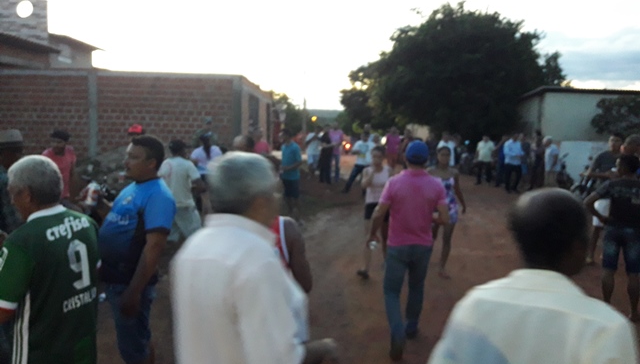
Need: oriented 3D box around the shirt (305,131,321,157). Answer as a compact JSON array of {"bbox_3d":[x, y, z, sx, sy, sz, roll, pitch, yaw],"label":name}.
[{"bbox_3d":[-0.229,-1.144,15.800,0.480,0.700,0.320,-3,8,-20],"label":"shirt"}]

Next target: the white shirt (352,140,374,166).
[{"bbox_3d":[1.092,-0.716,13.000,0.540,0.660,0.320,1,7,6],"label":"white shirt"}]

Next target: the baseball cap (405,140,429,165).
[{"bbox_3d":[0.787,-0.240,4.220,0.190,0.170,0.260,0,6,-3],"label":"baseball cap"}]

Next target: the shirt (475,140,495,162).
[{"bbox_3d":[4.989,-0.925,15.700,0.530,0.700,0.290,1,6,9],"label":"shirt"}]

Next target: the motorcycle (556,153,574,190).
[{"bbox_3d":[6.209,-0.163,13.200,0.720,1.100,1.850,5,8,37],"label":"motorcycle"}]

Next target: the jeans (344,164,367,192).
[{"bbox_3d":[0.891,-0.088,13.000,0.520,0.780,0.380,2,8,14],"label":"jeans"}]

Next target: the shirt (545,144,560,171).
[{"bbox_3d":[5.614,-0.567,12.500,0.300,0.680,0.460,-2,7,-17],"label":"shirt"}]

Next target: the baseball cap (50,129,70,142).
[{"bbox_3d":[-3.559,-0.638,7.100,0.190,0.140,0.260,4,9,30],"label":"baseball cap"}]

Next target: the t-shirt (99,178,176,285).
[{"bbox_3d":[-1.110,0.301,3.150,0.370,0.640,0.500,-4,7,-30],"label":"t-shirt"}]

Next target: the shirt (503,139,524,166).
[{"bbox_3d":[5.195,-0.792,13.900,0.530,0.720,0.310,-2,7,-20],"label":"shirt"}]

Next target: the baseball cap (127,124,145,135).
[{"bbox_3d":[-2.815,-0.801,7.900,0.190,0.140,0.260,6,10,40],"label":"baseball cap"}]

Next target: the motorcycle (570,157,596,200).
[{"bbox_3d":[5.121,0.198,9.800,1.880,1.120,0.720,-5,8,-41],"label":"motorcycle"}]

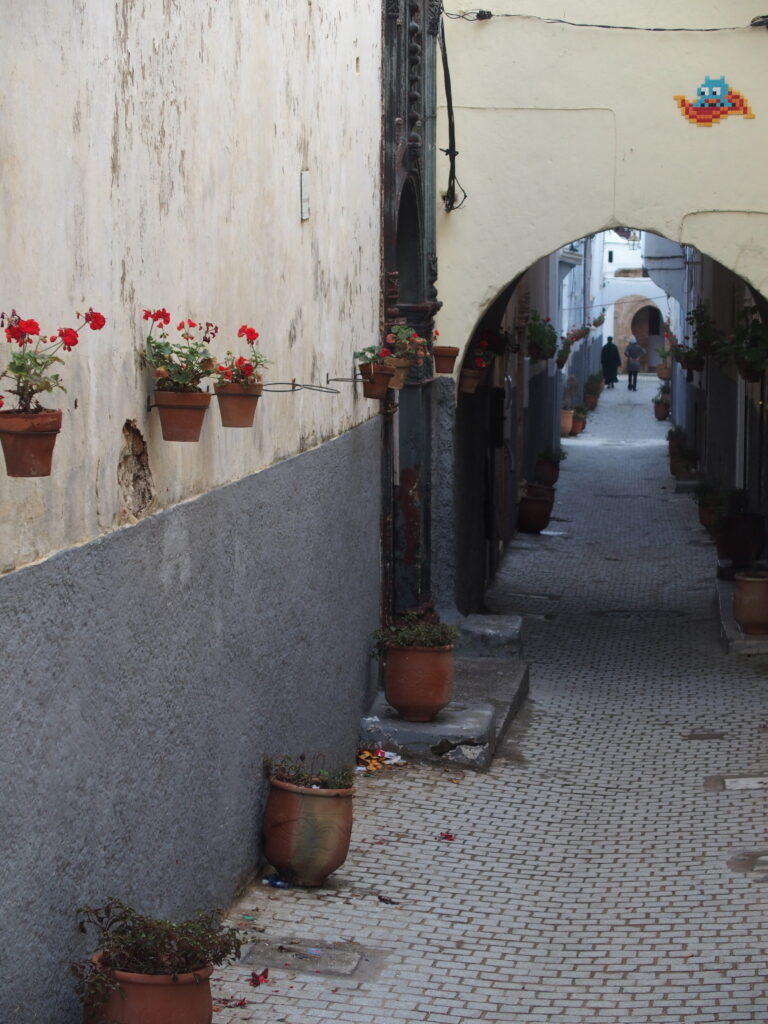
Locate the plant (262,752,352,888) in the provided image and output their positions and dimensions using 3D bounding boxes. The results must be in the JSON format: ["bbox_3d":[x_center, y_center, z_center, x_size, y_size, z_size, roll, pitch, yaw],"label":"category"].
[{"bbox_3d":[-0.287,1.179,10.400,0.360,0.480,0.355,0,4,0],"label":"plant"}]

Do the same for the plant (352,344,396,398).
[{"bbox_3d":[-0.049,-0.723,13.900,0.220,0.285,0.200,0,4,0],"label":"plant"}]

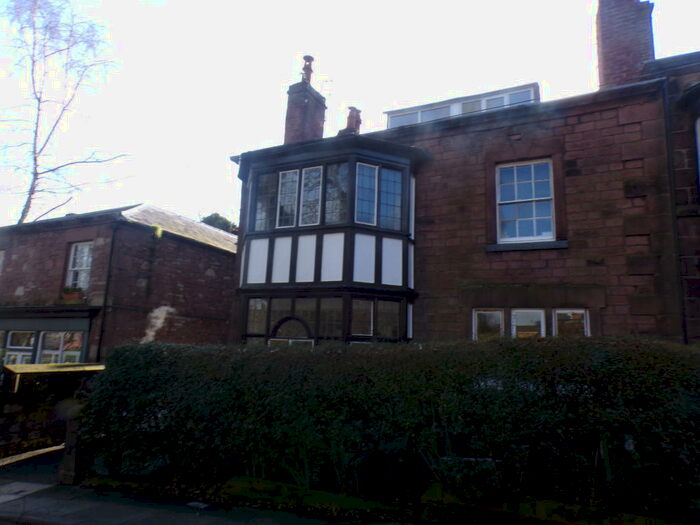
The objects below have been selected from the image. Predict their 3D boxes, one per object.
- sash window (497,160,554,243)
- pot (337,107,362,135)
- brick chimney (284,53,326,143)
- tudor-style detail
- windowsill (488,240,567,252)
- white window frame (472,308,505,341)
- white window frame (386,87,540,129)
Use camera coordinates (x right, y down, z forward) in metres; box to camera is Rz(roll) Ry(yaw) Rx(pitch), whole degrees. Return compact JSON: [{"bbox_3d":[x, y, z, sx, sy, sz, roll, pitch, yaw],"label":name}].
[{"bbox_3d":[3.399,-1.196,9.430,1.056,1.632,0.125,-3,-10,27],"label":"sash window"},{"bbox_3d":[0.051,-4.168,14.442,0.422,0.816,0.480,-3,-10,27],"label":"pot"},{"bbox_3d":[-1.412,-4.974,15.406,0.672,3.216,1.056,-3,-10,27],"label":"brick chimney"},{"bbox_3d":[-0.939,-0.178,10.663,4.848,4.752,1.440,-3,-10,27],"label":"tudor-style detail"},{"bbox_3d":[3.321,-0.302,9.170,1.469,0.163,0.211,-3,-10,27],"label":"windowsill"},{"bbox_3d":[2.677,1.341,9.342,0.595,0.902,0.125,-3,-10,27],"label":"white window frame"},{"bbox_3d":[2.428,-3.491,11.112,3.389,0.499,0.144,-3,-10,27],"label":"white window frame"}]

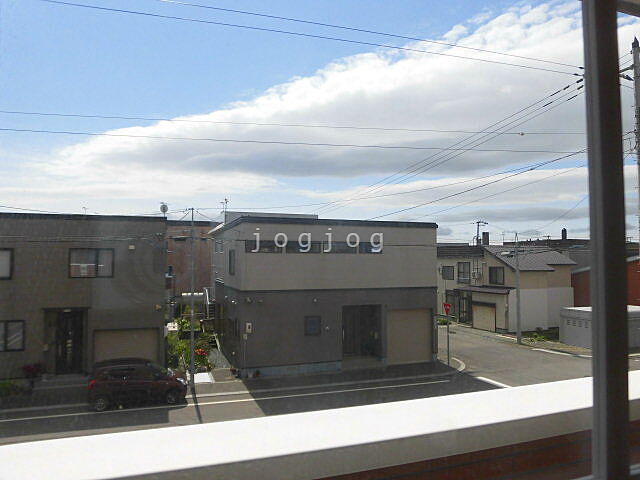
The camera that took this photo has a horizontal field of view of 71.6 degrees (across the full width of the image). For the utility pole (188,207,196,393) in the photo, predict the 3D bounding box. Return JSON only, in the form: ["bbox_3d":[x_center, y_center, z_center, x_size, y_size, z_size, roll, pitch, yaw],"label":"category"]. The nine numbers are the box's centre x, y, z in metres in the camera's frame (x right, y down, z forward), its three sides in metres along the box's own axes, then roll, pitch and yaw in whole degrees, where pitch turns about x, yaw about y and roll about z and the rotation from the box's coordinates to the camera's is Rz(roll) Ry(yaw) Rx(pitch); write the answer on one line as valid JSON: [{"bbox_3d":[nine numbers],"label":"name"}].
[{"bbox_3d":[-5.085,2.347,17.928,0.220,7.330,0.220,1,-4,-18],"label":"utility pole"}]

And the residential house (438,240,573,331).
[{"bbox_3d":[15.127,3.856,37.479,6.600,6.600,9.600,1,-4,-18],"label":"residential house"}]

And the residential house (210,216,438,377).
[{"bbox_3d":[-0.527,2.888,26.753,10.250,7.100,10.800,1,-3,-20],"label":"residential house"}]

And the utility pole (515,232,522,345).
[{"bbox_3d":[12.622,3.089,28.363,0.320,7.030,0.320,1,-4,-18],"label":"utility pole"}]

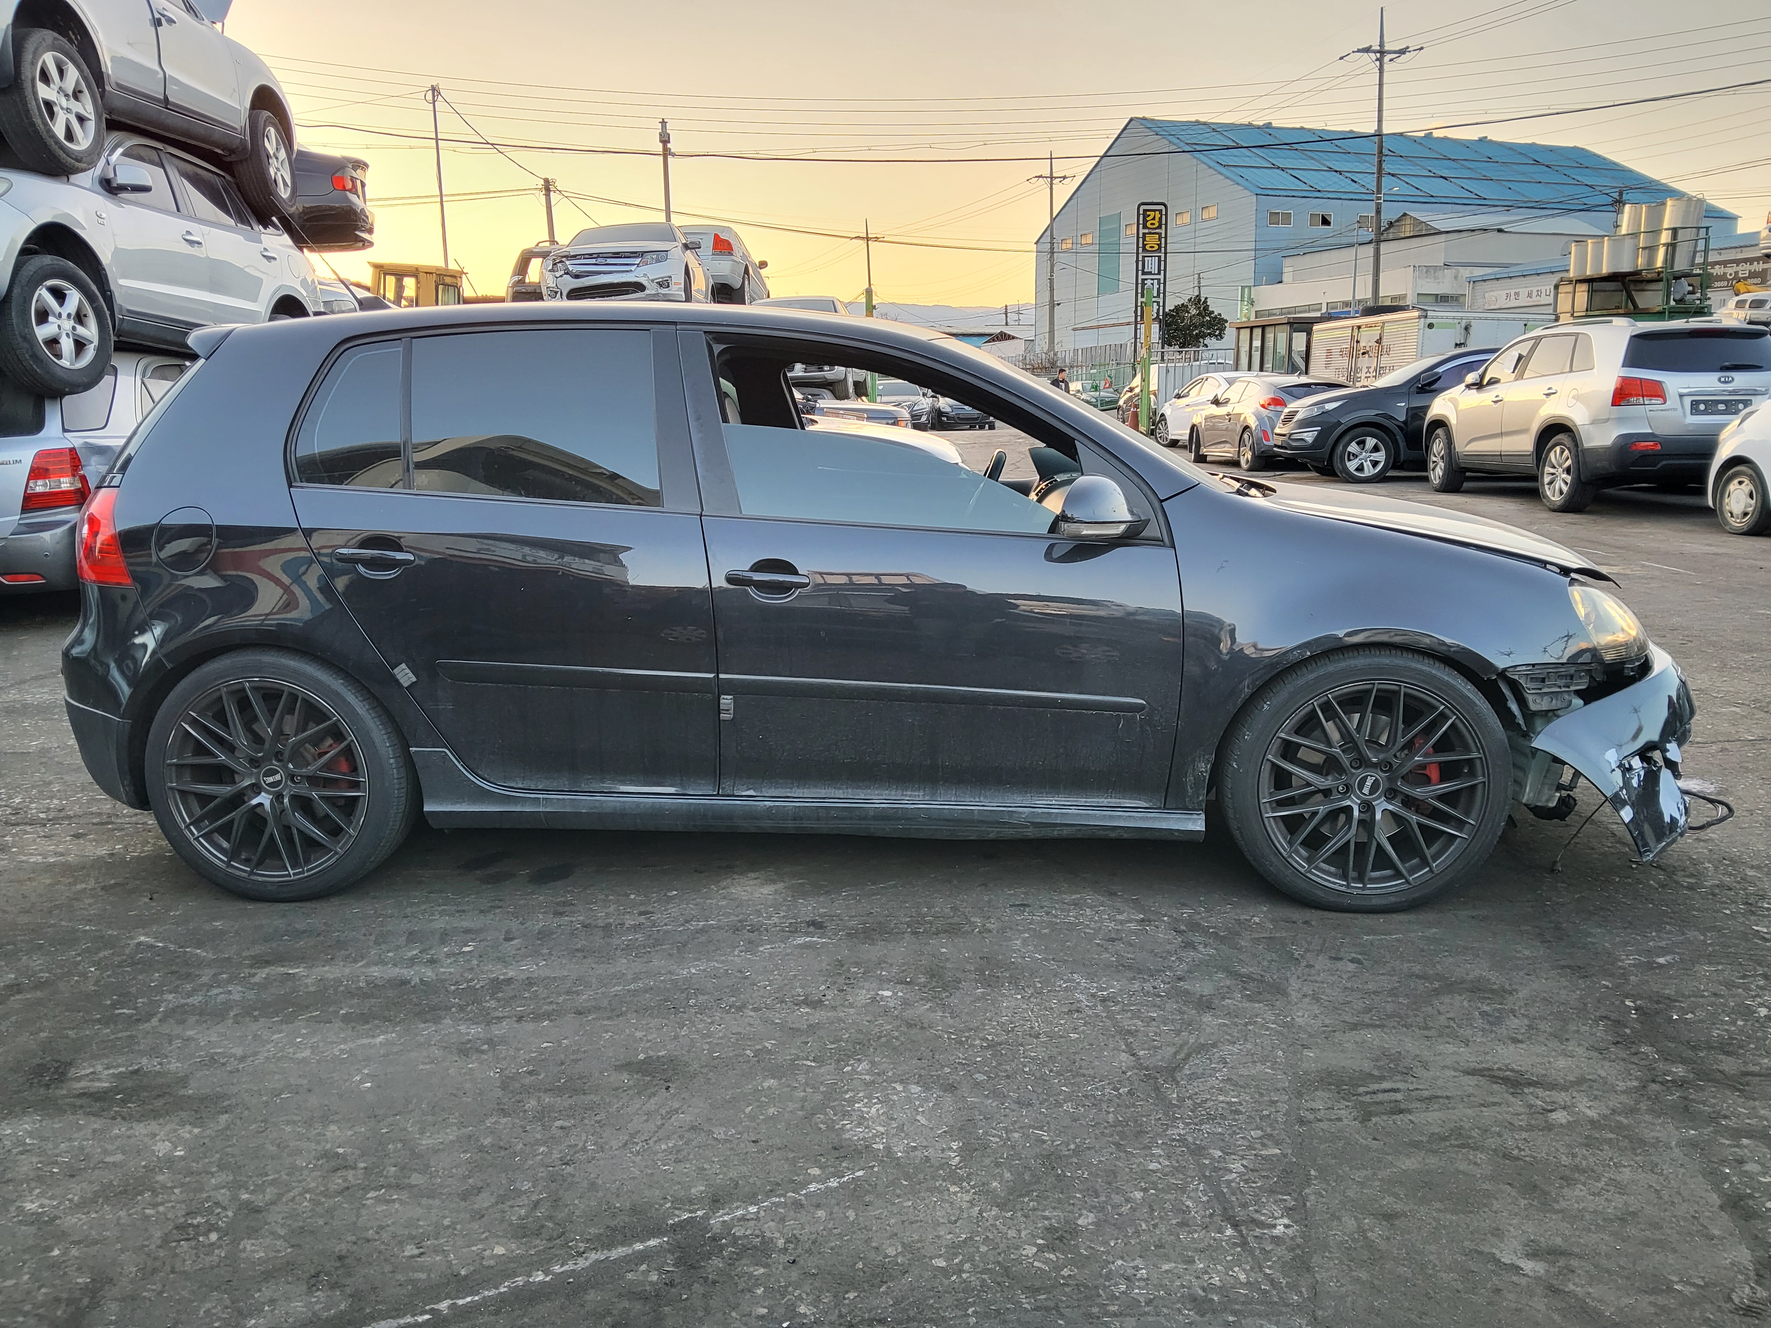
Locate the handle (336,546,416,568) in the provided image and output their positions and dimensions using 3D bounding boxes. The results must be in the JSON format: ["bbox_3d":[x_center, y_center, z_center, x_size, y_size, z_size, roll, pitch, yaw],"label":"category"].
[{"bbox_3d":[-1.162,-0.243,3.033,0.187,0.040,0.050,0,12,4],"label":"handle"}]

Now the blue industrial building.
[{"bbox_3d":[34.780,-28.420,95.960,39.600,18.400,26.700,-5,12,-21],"label":"blue industrial building"}]

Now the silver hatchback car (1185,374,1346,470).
[{"bbox_3d":[6.264,-3.925,21.415,1.800,1.410,4.230,-2,11,-2],"label":"silver hatchback car"}]

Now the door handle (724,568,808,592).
[{"bbox_3d":[-0.264,-0.188,2.981,0.190,0.040,0.050,0,12,4],"label":"door handle"}]

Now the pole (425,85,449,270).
[{"bbox_3d":[-13.330,-12.070,40.400,0.250,10.300,0.250,-1,12,0],"label":"pole"}]

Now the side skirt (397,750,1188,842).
[{"bbox_3d":[-0.187,0.291,3.158,1.860,0.215,0.120,0,12,5],"label":"side skirt"}]

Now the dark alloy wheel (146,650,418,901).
[{"bbox_3d":[-1.472,0.256,3.315,0.640,0.640,0.240,0,12,5],"label":"dark alloy wheel"}]

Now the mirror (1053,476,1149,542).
[{"bbox_3d":[0.463,-0.338,2.859,0.175,0.140,0.220,0,12,4],"label":"mirror"}]

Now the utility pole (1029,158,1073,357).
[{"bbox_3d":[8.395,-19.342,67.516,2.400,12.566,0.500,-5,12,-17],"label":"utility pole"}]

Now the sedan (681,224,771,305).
[{"bbox_3d":[-3.027,-6.569,22.316,1.830,1.430,4.760,-1,11,1],"label":"sedan"}]

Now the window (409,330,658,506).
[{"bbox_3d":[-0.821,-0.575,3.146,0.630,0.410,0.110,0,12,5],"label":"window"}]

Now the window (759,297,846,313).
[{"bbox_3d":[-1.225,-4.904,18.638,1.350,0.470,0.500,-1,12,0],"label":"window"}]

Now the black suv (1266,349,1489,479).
[{"bbox_3d":[6.938,-3.170,16.546,4.440,1.640,1.855,-2,12,-3],"label":"black suv"}]

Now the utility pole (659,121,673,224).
[{"bbox_3d":[-7.102,-12.857,44.283,0.380,9.921,0.380,-1,12,0],"label":"utility pole"}]

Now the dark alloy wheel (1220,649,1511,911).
[{"bbox_3d":[1.105,0.260,3.091,0.630,0.630,0.230,0,12,4],"label":"dark alloy wheel"}]

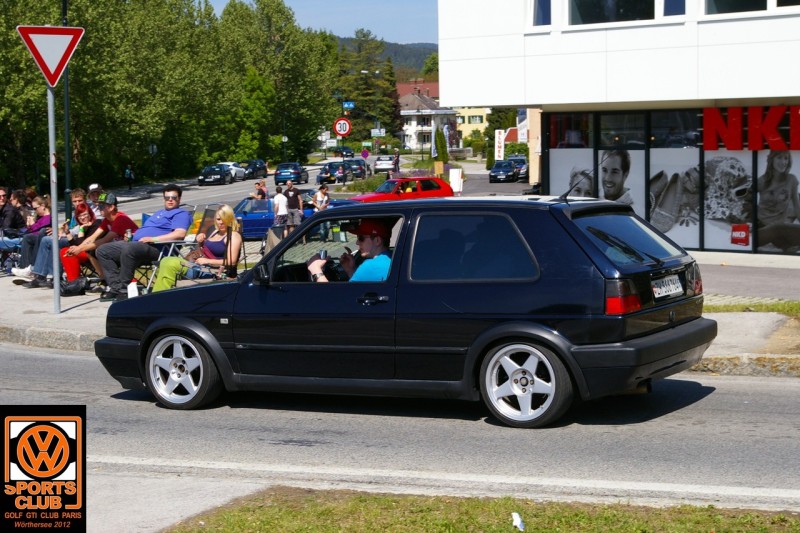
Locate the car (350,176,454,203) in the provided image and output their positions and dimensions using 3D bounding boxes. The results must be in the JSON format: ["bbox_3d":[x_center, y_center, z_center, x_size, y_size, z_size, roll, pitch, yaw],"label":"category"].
[{"bbox_3d":[-0.071,-2.604,55.600,4.000,1.400,1.680,-3,5,-25],"label":"car"}]

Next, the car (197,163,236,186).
[{"bbox_3d":[-12.891,-6.414,104.000,1.750,1.450,4.200,-1,4,5],"label":"car"}]

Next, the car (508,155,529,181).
[{"bbox_3d":[8.740,-7.330,111.000,1.790,1.740,4.450,-1,4,10],"label":"car"}]

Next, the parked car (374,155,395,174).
[{"bbox_3d":[-1.191,-8.155,119.000,1.700,1.420,4.300,-1,4,-1],"label":"parked car"}]

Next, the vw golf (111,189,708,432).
[{"bbox_3d":[-0.005,0.232,9.957,4.030,1.340,1.690,0,4,29],"label":"vw golf"}]

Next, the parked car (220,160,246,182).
[{"bbox_3d":[-12.622,-7.006,110.000,1.770,1.430,4.300,-1,4,7],"label":"parked car"}]

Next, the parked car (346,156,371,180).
[{"bbox_3d":[-3.318,-7.290,110.500,1.760,1.460,4.350,0,5,8],"label":"parked car"}]

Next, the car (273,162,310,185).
[{"bbox_3d":[-7.399,-6.355,101.500,1.800,1.440,4.500,-1,4,5],"label":"car"}]

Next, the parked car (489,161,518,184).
[{"bbox_3d":[7.393,-6.680,105.000,1.760,1.470,4.300,-1,4,10],"label":"parked car"}]

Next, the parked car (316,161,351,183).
[{"bbox_3d":[-4.267,-6.367,100.500,1.700,1.440,4.100,-1,4,6],"label":"parked car"}]

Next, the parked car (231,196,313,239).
[{"bbox_3d":[-4.234,-1.443,45.500,3.850,1.370,1.640,-1,4,-4],"label":"parked car"}]

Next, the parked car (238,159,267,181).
[{"bbox_3d":[-11.768,-7.583,116.000,1.800,1.500,4.450,-1,4,8],"label":"parked car"}]

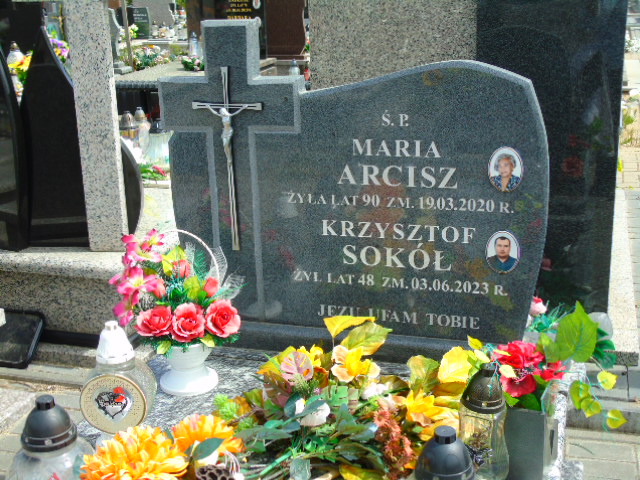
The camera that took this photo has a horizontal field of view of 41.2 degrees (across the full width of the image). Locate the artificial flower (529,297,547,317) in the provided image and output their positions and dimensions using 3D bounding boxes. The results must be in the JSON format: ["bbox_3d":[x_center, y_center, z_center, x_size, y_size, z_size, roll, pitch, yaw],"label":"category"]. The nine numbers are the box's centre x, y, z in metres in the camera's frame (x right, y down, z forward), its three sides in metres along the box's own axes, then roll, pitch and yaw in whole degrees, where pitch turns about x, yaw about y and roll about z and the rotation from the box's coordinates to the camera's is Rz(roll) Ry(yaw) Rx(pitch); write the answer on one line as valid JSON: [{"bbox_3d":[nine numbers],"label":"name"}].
[{"bbox_3d":[0.566,0.176,2.220,0.050,0.056,0.050,-2,15,0],"label":"artificial flower"}]

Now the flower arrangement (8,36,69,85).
[{"bbox_3d":[-2.184,-1.393,6.600,0.430,0.340,0.300,-2,15,0],"label":"flower arrangement"}]

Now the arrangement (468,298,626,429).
[{"bbox_3d":[0.428,0.231,1.600,0.275,0.215,0.200,3,16,17],"label":"arrangement"}]

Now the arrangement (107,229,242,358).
[{"bbox_3d":[-0.343,0.123,2.031,0.295,0.275,0.210,-1,15,3],"label":"arrangement"}]

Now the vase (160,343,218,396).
[{"bbox_3d":[-0.321,0.293,2.067,0.138,0.105,0.138,-2,15,0],"label":"vase"}]

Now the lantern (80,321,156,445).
[{"bbox_3d":[-0.417,0.299,1.761,0.152,0.260,0.135,-2,15,0],"label":"lantern"}]

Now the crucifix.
[{"bbox_3d":[-0.228,-0.208,2.174,0.190,0.479,0.030,3,16,17],"label":"crucifix"}]

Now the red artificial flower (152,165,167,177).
[{"bbox_3d":[-0.906,-0.392,4.800,0.080,0.060,0.060,-2,15,0],"label":"red artificial flower"}]

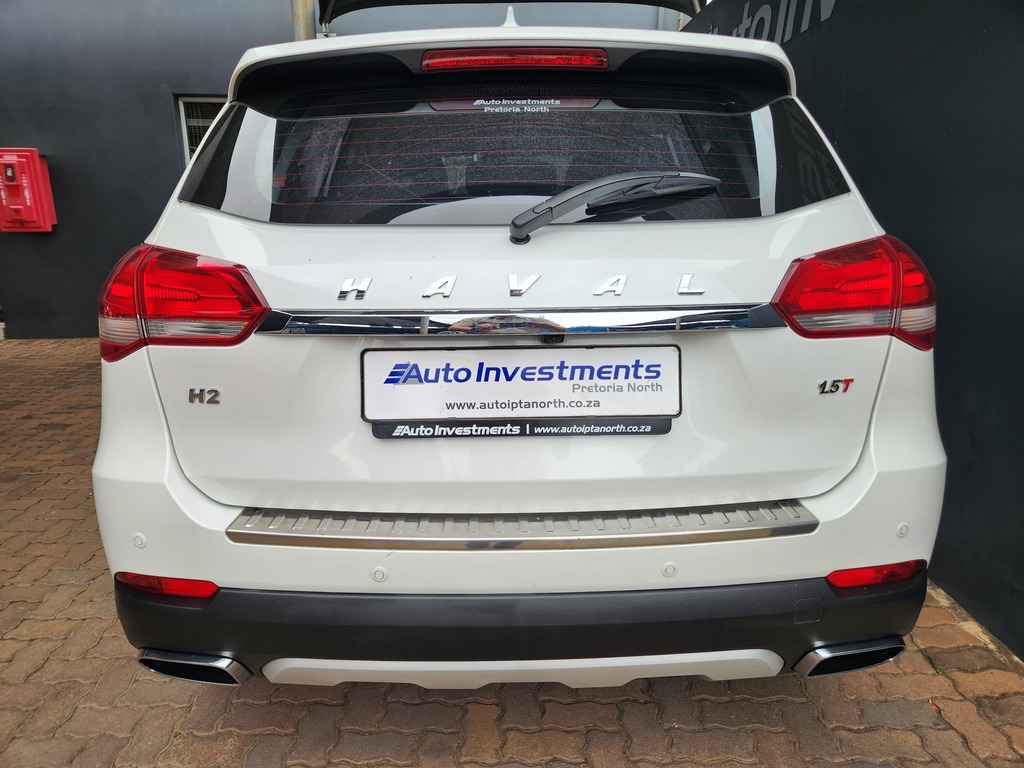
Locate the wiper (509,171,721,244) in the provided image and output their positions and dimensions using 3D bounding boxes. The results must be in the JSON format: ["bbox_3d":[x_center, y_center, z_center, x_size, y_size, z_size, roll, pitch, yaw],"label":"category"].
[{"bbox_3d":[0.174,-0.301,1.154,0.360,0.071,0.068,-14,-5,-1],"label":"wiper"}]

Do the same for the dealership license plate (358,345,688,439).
[{"bbox_3d":[0.016,0.014,1.167,0.551,0.154,0.020,-1,1,0],"label":"dealership license plate"}]

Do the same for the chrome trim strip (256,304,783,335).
[{"bbox_3d":[0.013,-0.107,1.148,0.899,0.044,0.063,-1,15,0],"label":"chrome trim strip"}]

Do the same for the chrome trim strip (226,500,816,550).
[{"bbox_3d":[0.018,0.250,1.186,1.008,0.032,0.141,-1,15,0],"label":"chrome trim strip"}]

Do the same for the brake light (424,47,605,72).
[{"bbox_3d":[0.006,-0.549,1.152,0.314,0.041,0.042,-1,15,0],"label":"brake light"}]

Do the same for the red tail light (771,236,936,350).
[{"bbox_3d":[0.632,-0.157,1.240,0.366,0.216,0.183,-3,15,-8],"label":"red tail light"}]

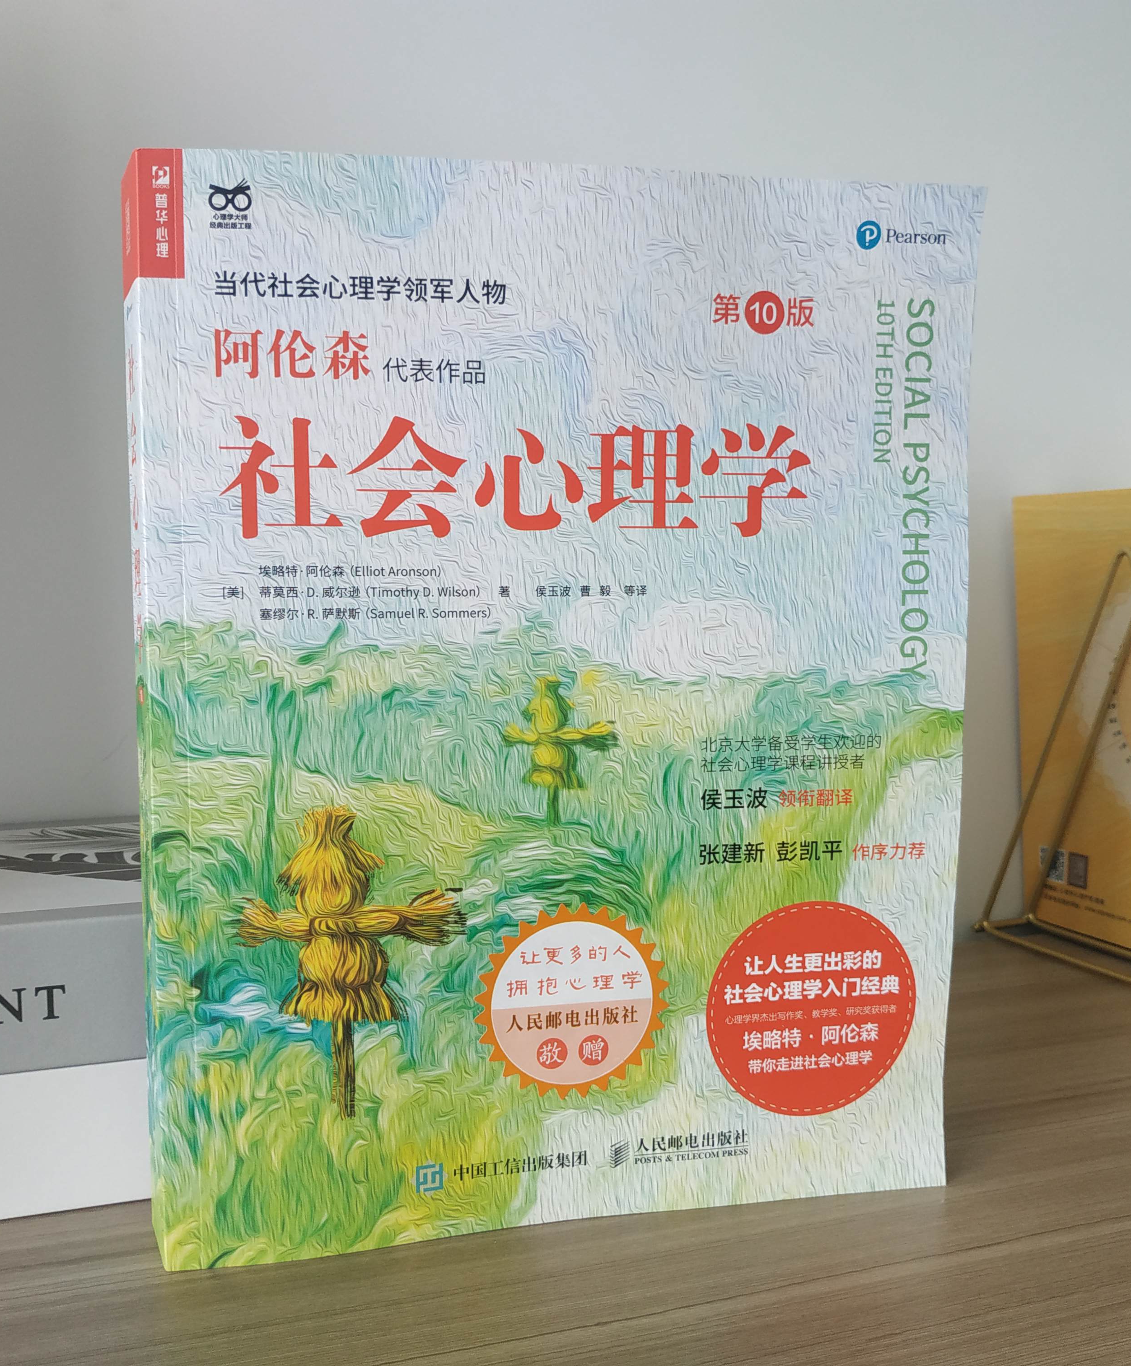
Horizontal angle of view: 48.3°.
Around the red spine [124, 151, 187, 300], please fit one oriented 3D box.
[{"bbox_3d":[-0.099,-0.110,0.305,0.019,0.029,0.024,-1,4,-6],"label":"red spine"}]

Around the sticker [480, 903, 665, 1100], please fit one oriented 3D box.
[{"bbox_3d":[0.002,0.083,0.329,0.051,0.051,0.002,-1,6,-11],"label":"sticker"}]

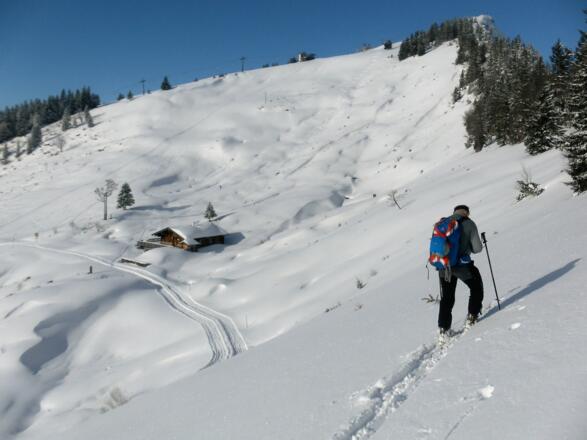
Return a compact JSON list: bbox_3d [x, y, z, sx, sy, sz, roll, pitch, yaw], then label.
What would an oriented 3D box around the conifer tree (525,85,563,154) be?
[{"bbox_3d":[21.908,-8.807,52.000,3.300,6.100,3.300,0,1,0],"label":"conifer tree"}]

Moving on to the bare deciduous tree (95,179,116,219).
[{"bbox_3d":[-46.889,-5.113,148.000,5.400,10.400,5.200,0,1,0],"label":"bare deciduous tree"}]

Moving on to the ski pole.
[{"bbox_3d":[2.771,0.731,8.275,0.080,1.120,0.080,-11,-3,0],"label":"ski pole"}]

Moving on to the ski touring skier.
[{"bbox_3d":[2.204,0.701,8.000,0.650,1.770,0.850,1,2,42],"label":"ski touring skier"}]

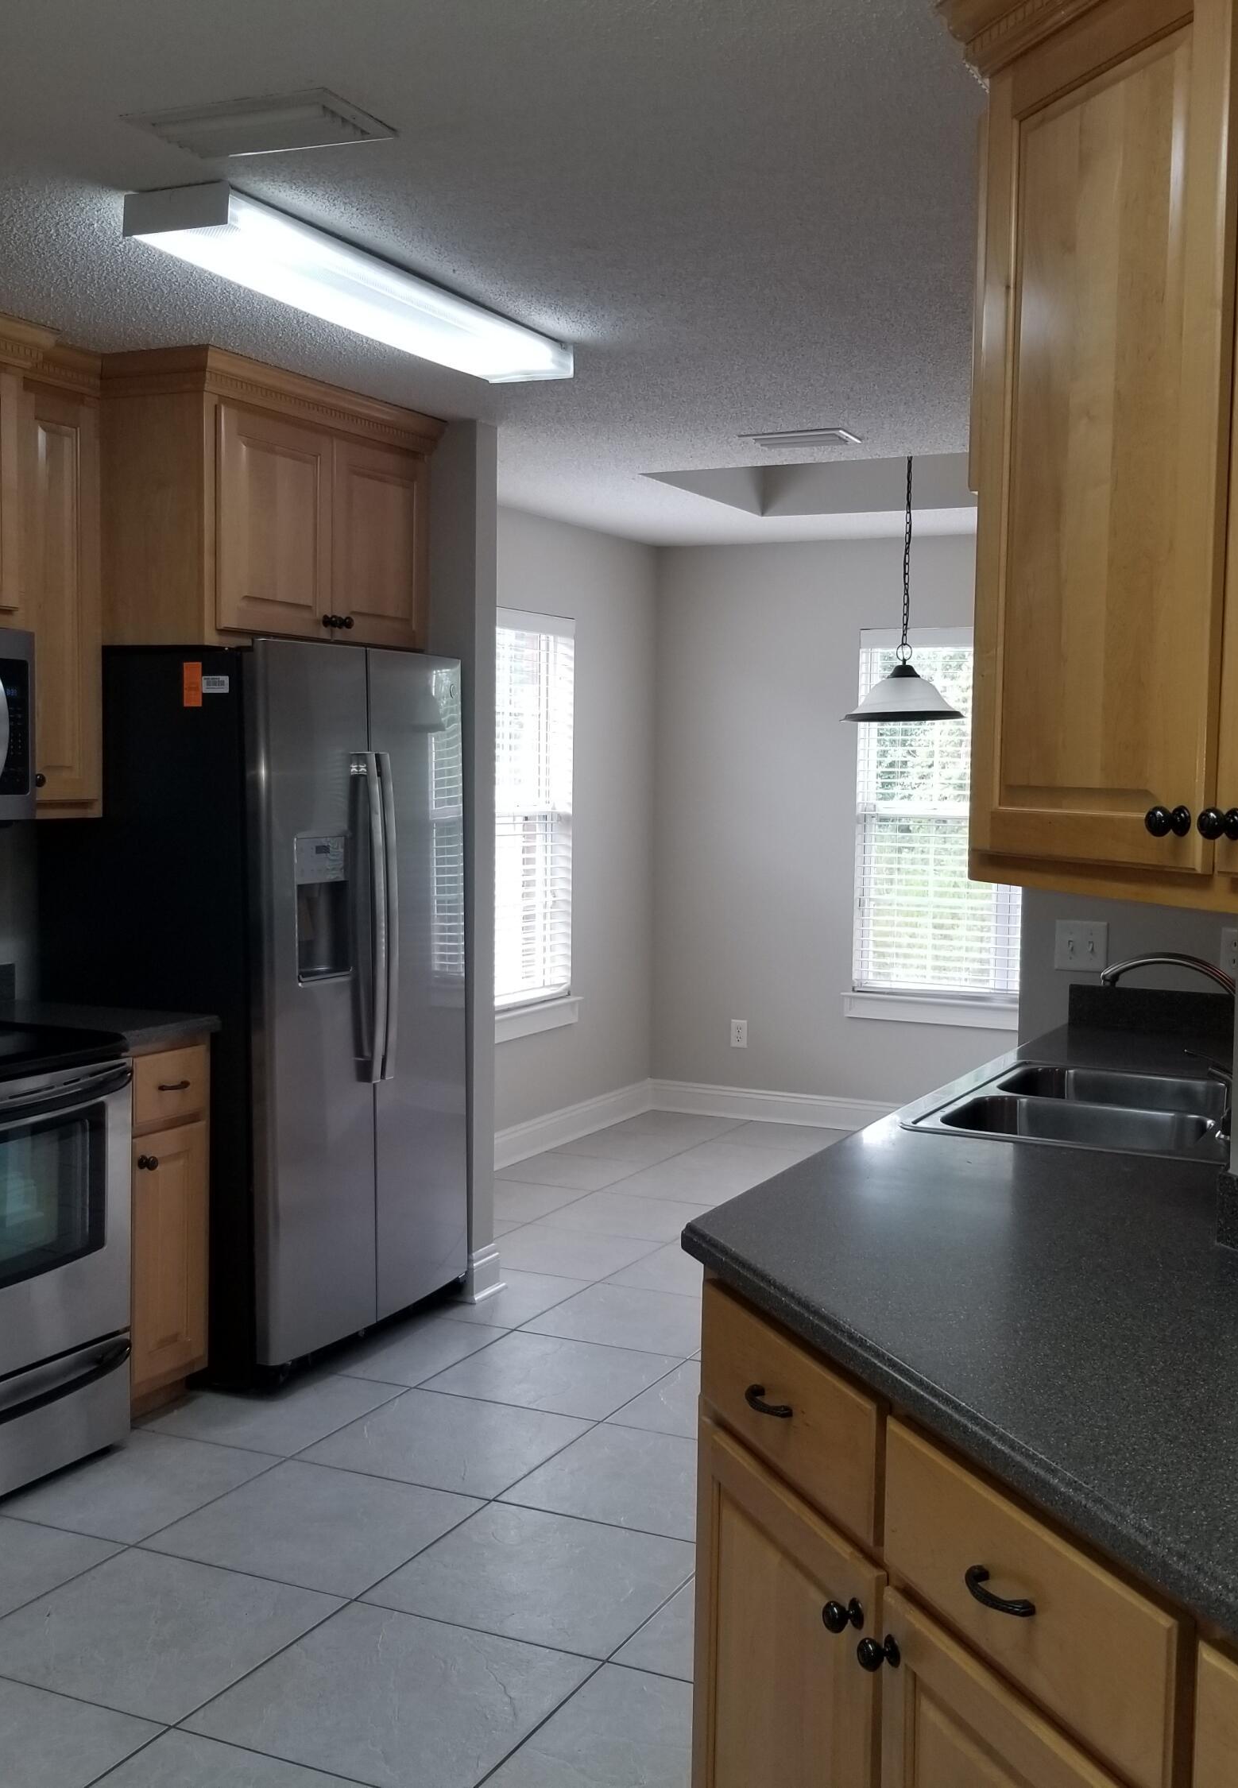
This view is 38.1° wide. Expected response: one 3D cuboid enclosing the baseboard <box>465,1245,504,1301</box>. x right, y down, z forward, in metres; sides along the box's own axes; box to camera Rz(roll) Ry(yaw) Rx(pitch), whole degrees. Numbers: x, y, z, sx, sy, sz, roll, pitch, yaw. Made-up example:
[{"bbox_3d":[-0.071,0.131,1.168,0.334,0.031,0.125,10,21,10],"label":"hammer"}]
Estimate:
[{"bbox_3d":[-0.385,1.075,5.114,0.050,0.142,0.180,2,4,26],"label":"baseboard"}]

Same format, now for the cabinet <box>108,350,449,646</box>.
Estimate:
[{"bbox_3d":[-0.987,-0.942,4.672,0.650,0.675,0.985,2,4,26],"label":"cabinet"}]

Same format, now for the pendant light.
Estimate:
[{"bbox_3d":[0.951,-1.053,5.921,0.410,0.955,0.410,2,4,26],"label":"pendant light"}]

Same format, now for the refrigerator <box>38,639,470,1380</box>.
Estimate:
[{"bbox_3d":[-0.907,0.274,4.701,0.770,1.785,0.910,2,4,26],"label":"refrigerator"}]

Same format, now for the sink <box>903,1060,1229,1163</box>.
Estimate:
[{"bbox_3d":[0.875,0.455,3.108,0.560,0.195,0.835,2,4,26],"label":"sink"}]

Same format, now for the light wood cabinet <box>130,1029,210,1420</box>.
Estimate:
[{"bbox_3d":[-1.299,0.759,4.203,0.625,0.874,0.300,2,4,26],"label":"light wood cabinet"}]

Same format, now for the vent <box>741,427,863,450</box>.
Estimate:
[{"bbox_3d":[0.536,-1.308,5.196,0.315,0.020,0.240,2,4,26],"label":"vent"}]

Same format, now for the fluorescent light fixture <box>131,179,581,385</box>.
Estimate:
[{"bbox_3d":[-0.466,-1.168,3.530,0.205,0.075,1.245,2,4,26],"label":"fluorescent light fixture"}]

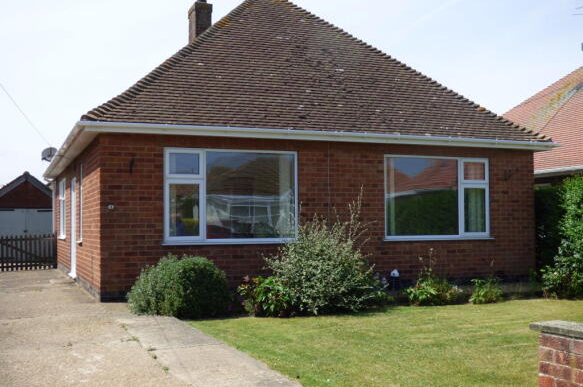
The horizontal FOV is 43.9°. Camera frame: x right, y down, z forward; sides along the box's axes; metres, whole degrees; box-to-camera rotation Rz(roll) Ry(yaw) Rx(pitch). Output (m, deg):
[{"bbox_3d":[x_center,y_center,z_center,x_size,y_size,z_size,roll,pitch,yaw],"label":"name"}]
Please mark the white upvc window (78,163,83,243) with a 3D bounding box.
[{"bbox_3d":[-3.903,0.162,13.442,0.110,1.503,0.728,1,-3,-22],"label":"white upvc window"}]

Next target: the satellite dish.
[{"bbox_3d":[-6.483,-1.038,19.295,0.320,0.460,0.480,-2,-3,25],"label":"satellite dish"}]

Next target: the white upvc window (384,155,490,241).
[{"bbox_3d":[2.614,0.081,12.869,2.201,1.491,0.110,1,-3,-22],"label":"white upvc window"}]

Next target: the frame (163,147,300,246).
[{"bbox_3d":[-0.932,0.046,11.460,2.223,1.498,0.110,1,-3,-22],"label":"frame"}]

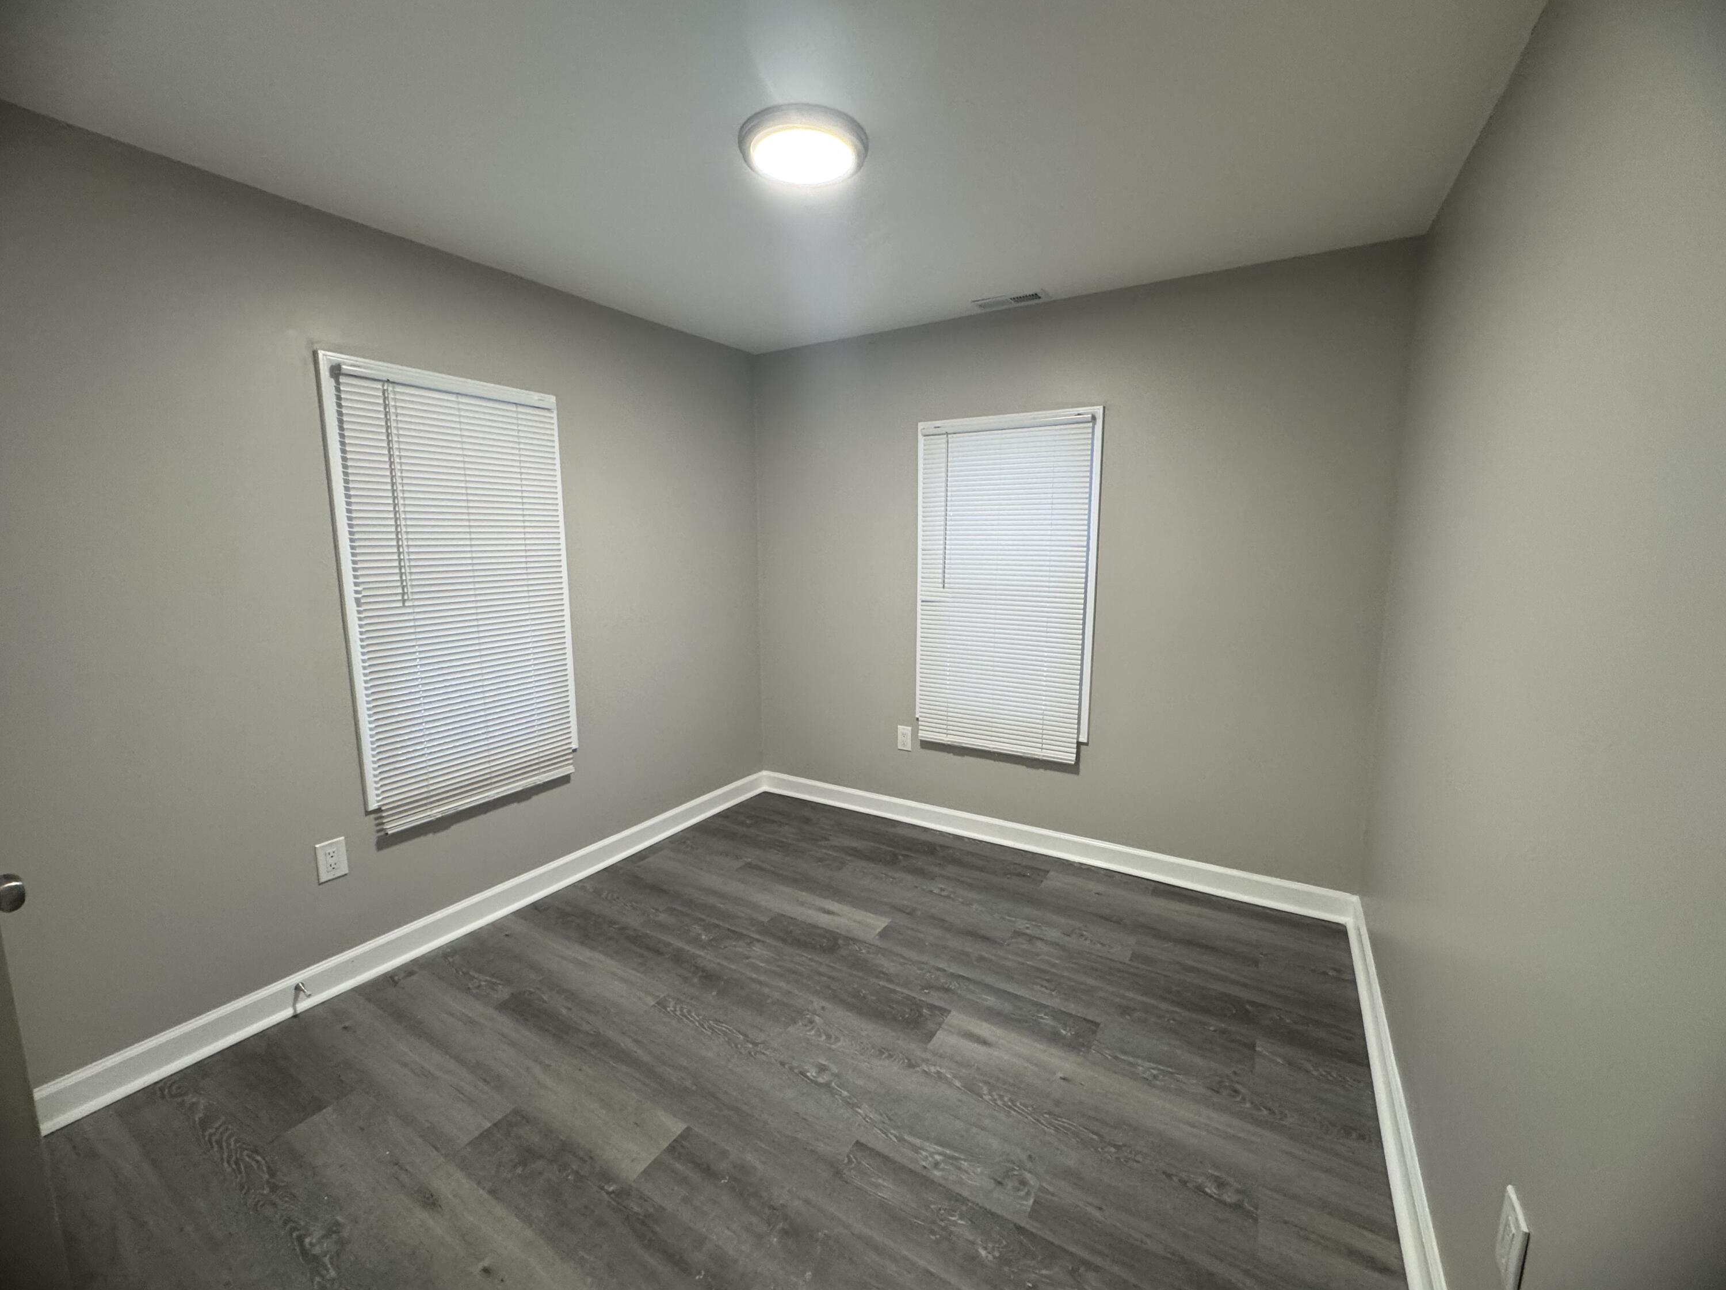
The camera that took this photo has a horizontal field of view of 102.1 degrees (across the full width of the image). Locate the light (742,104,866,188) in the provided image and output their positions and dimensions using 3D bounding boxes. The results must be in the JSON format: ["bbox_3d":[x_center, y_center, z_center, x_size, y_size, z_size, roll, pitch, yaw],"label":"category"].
[{"bbox_3d":[-0.149,-1.241,1.760,0.325,0.040,0.325,0,9,0],"label":"light"}]

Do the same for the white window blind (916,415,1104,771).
[{"bbox_3d":[0.620,-0.256,3.191,0.845,1.529,0.055,5,10,31],"label":"white window blind"}]

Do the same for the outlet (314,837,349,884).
[{"bbox_3d":[-1.700,0.692,2.237,0.008,0.127,0.079,5,10,31],"label":"outlet"}]

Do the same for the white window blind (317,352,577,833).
[{"bbox_3d":[-1.416,-0.173,2.542,0.055,1.533,0.800,5,10,31],"label":"white window blind"}]

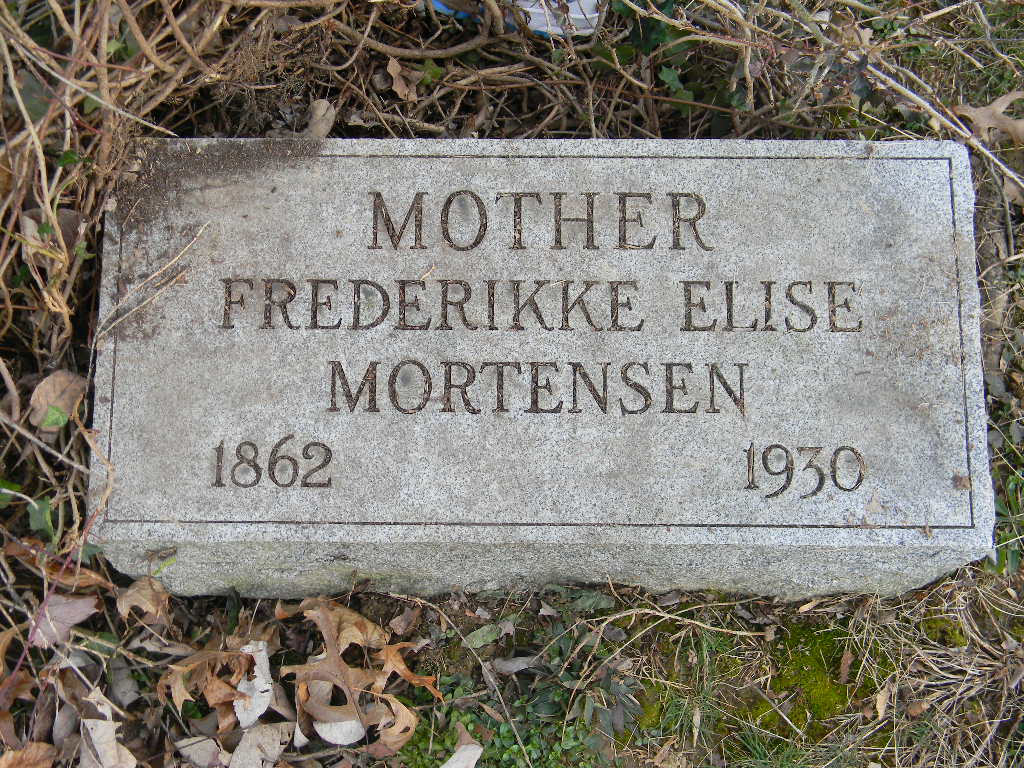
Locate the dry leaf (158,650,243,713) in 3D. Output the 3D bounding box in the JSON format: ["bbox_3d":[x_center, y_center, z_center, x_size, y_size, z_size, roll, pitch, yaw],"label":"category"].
[{"bbox_3d":[-0.221,0.211,0.860,0.060,0.025,0.043,0,74,1],"label":"dry leaf"}]

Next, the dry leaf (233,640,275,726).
[{"bbox_3d":[-0.181,0.210,0.845,0.027,0.016,0.056,-8,74,-2],"label":"dry leaf"}]

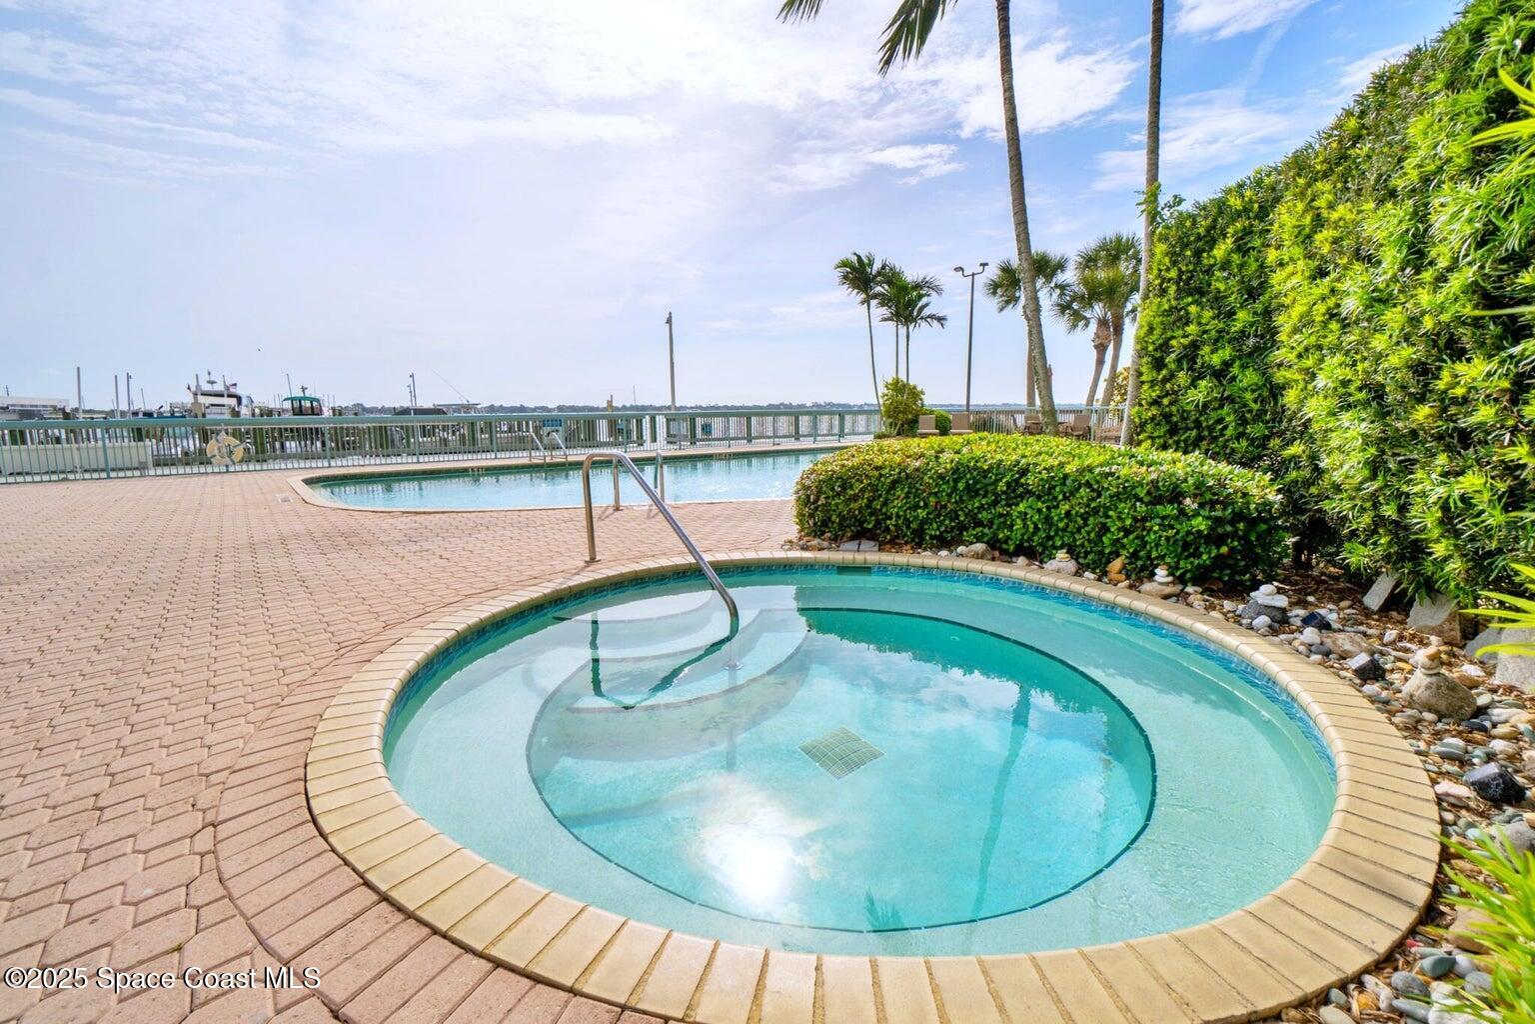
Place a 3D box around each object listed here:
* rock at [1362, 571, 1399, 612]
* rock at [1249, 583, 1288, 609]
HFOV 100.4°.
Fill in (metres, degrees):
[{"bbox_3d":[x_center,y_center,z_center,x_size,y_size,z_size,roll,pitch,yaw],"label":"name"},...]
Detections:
[{"bbox_3d":[3.545,0.455,3.700,0.160,0.190,0.160,8,13,44],"label":"rock"},{"bbox_3d":[2.783,0.466,3.550,0.170,0.120,0.130,7,12,38],"label":"rock"}]

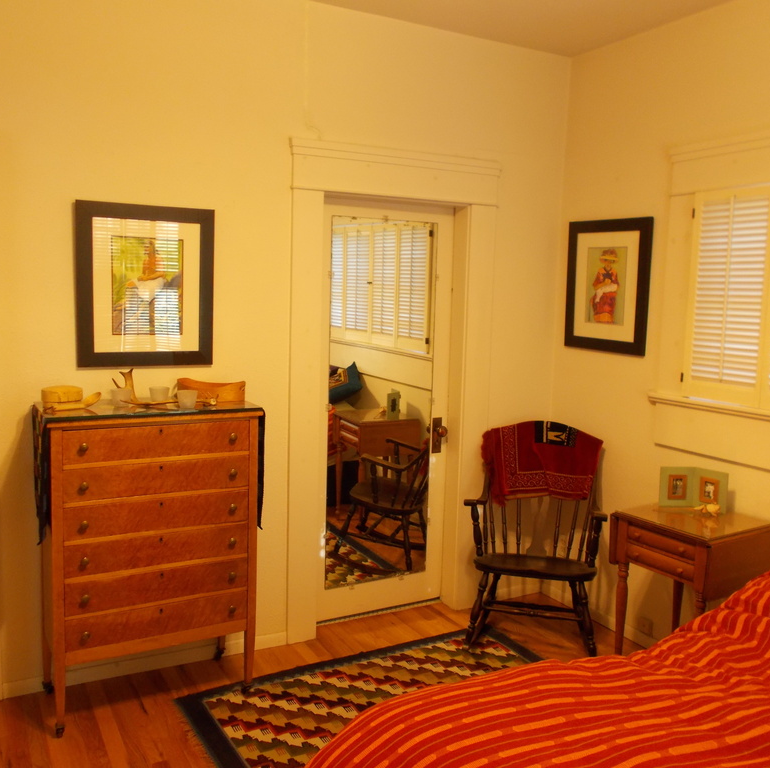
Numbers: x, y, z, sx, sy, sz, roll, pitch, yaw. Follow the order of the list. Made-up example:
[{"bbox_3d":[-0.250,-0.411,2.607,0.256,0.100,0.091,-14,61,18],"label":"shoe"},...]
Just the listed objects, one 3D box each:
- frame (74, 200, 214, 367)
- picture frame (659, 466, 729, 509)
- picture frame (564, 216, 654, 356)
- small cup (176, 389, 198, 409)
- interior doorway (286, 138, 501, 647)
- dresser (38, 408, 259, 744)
[{"bbox_3d":[-0.900,-0.372,2.938,0.512,0.608,0.028,-2,8,-29],"label":"frame"},{"bbox_3d":[1.218,0.415,3.038,0.243,0.161,0.060,4,7,17],"label":"picture frame"},{"bbox_3d":[1.037,-0.459,3.603,0.028,0.613,0.526,-2,8,-29],"label":"picture frame"},{"bbox_3d":[-0.711,0.053,2.772,0.075,0.067,0.075,2,7,0],"label":"small cup"},{"bbox_3d":[0.031,0.047,3.594,1.081,2.190,0.150,-2,8,-29],"label":"interior doorway"},{"bbox_3d":[-0.881,0.637,2.888,0.747,1.138,0.385,-2,8,-29],"label":"dresser"}]

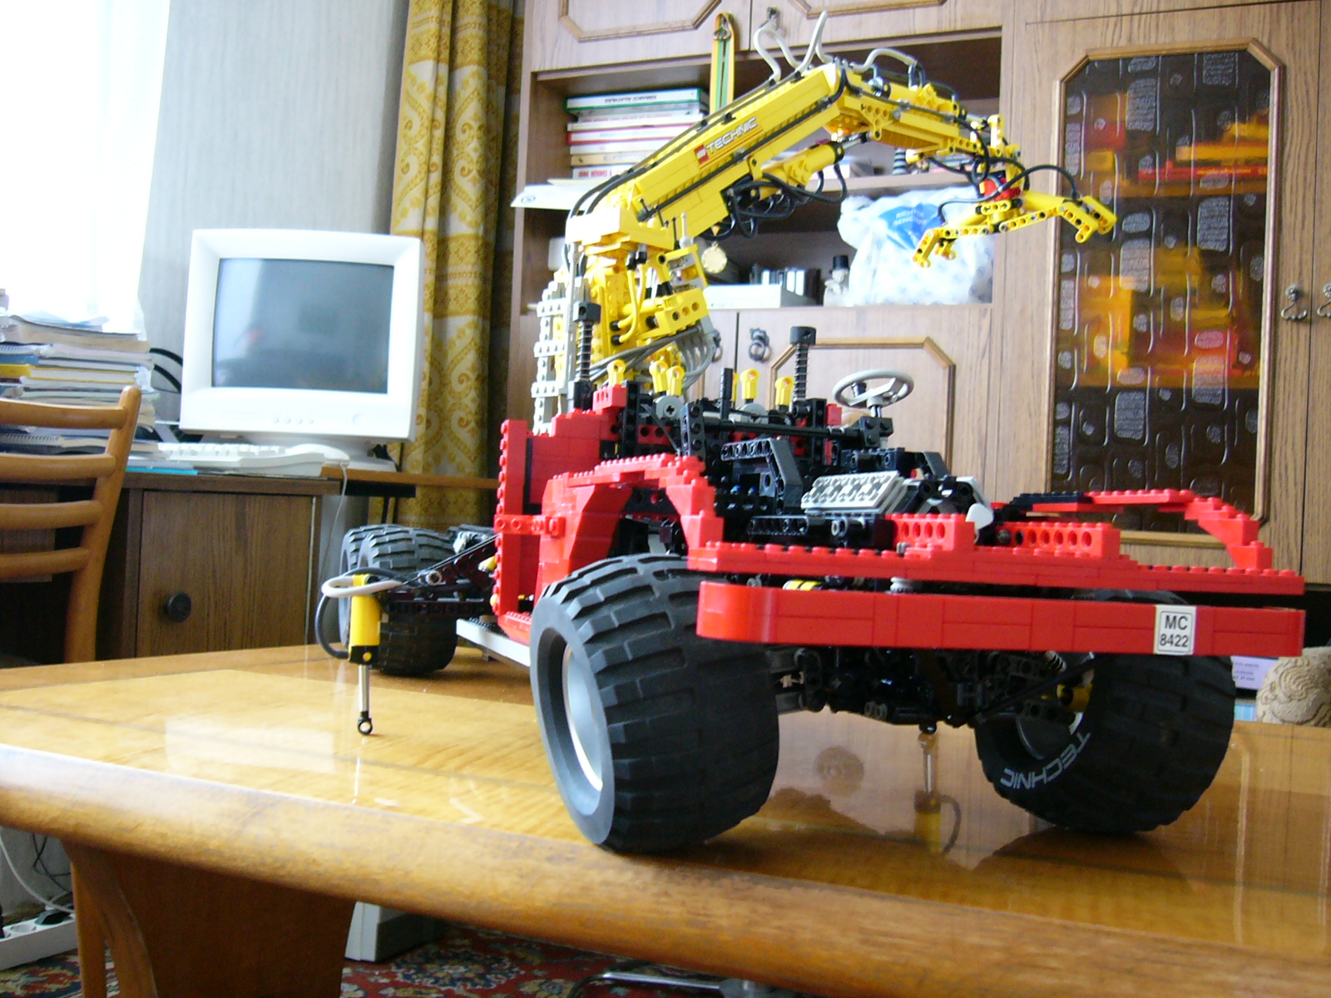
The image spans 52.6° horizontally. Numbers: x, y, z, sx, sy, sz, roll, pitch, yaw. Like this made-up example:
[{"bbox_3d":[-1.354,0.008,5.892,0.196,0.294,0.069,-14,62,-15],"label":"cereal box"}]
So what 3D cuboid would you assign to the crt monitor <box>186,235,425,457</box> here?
[{"bbox_3d":[-0.576,-0.234,2.342,0.370,0.386,0.385,3,-1,2],"label":"crt monitor"}]

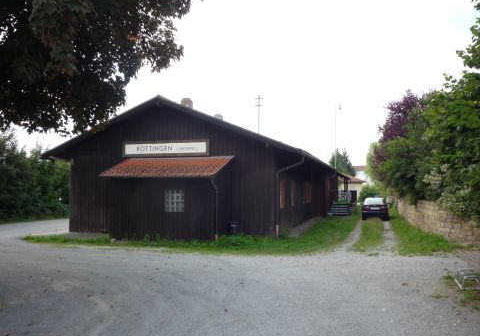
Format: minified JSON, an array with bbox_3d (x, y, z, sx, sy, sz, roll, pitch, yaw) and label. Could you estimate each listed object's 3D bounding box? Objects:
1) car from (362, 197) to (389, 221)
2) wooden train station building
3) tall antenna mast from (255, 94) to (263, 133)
[{"bbox_3d":[8.995,2.672,29.424,1.700,1.440,4.200,-1,-3,17],"label":"car"},{"bbox_3d":[0.899,0.365,29.189,11.688,5.808,28.656,-1,-3,17],"label":"wooden train station building"},{"bbox_3d":[1.350,-3.650,31.200,0.550,3.000,0.150,0,-3,2],"label":"tall antenna mast"}]

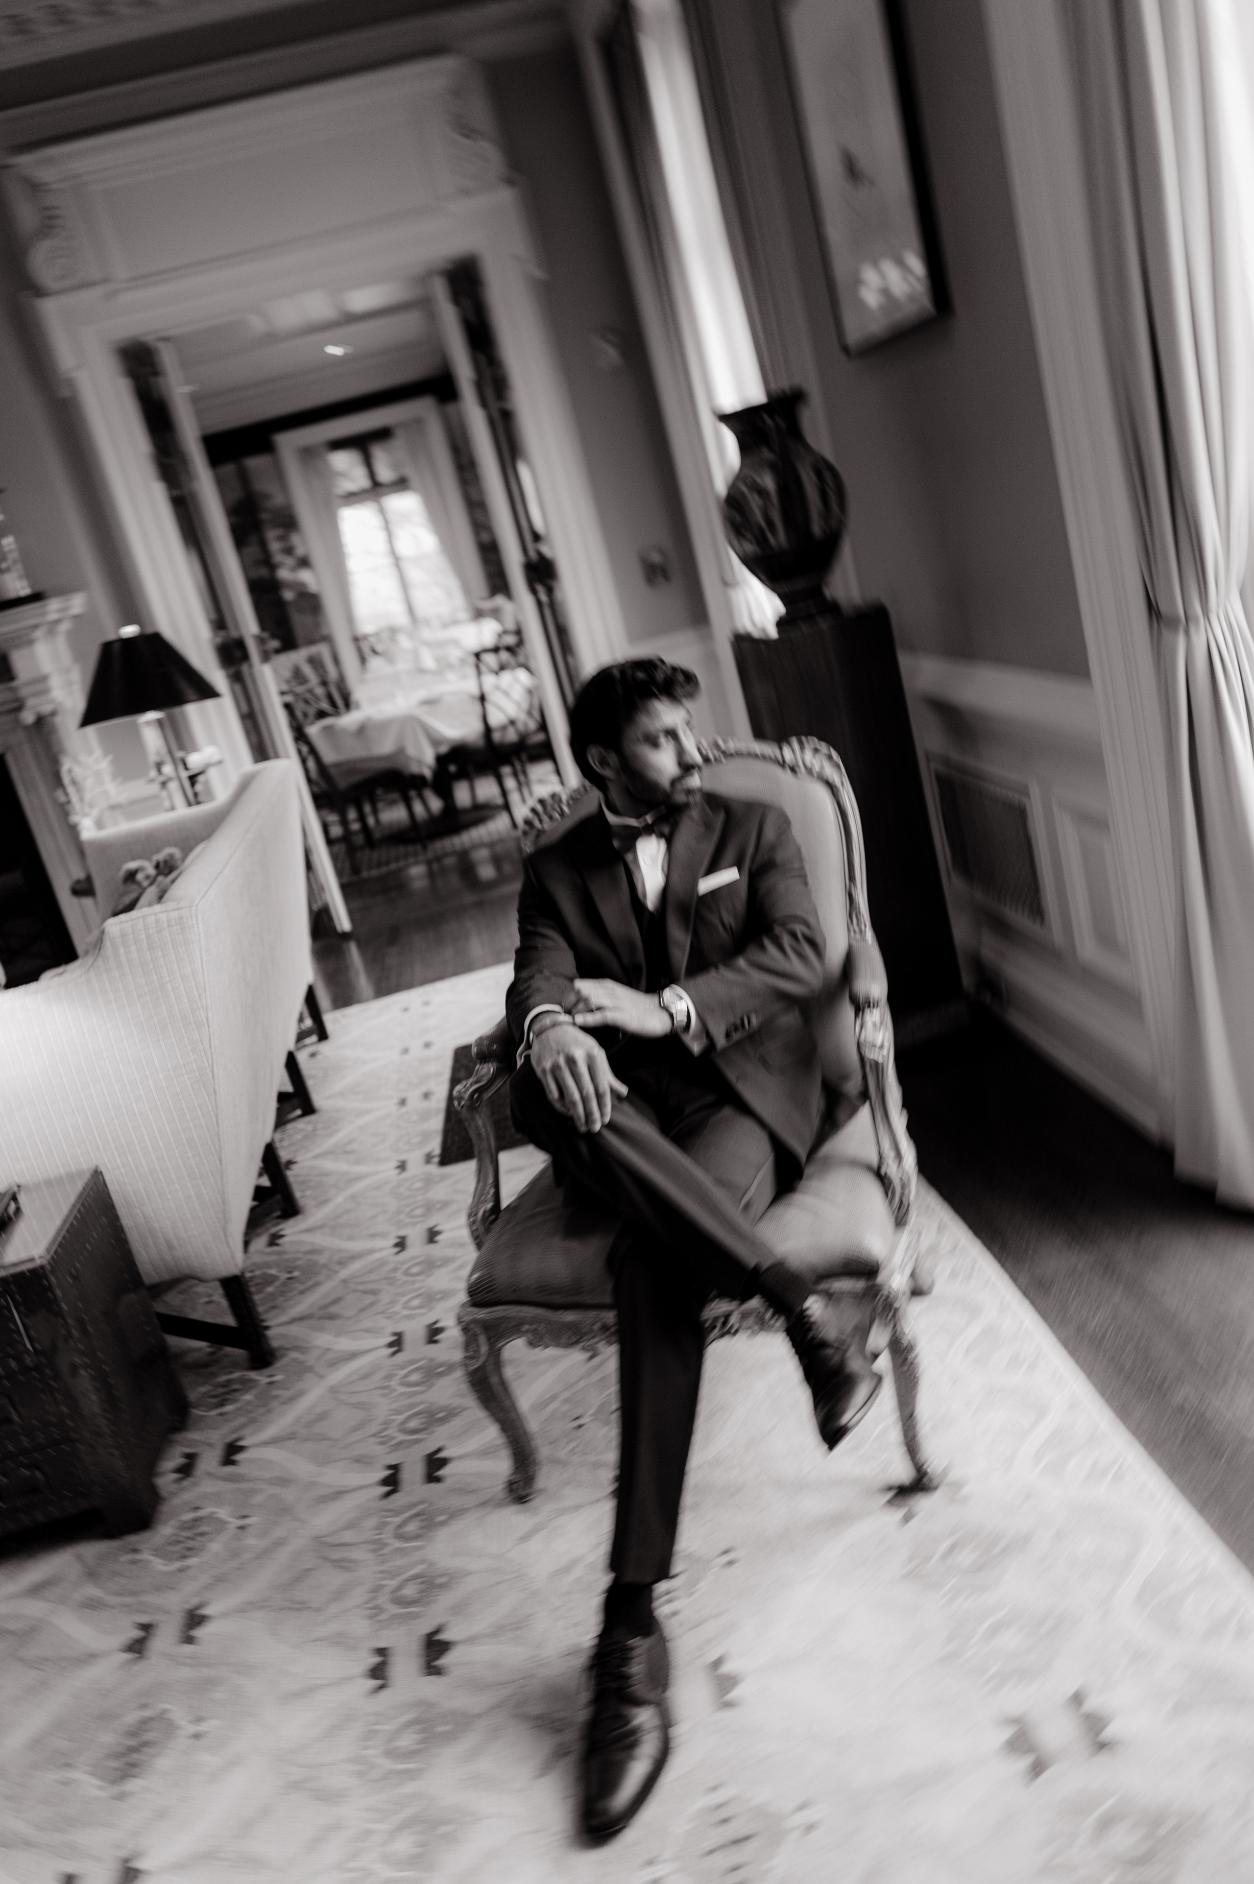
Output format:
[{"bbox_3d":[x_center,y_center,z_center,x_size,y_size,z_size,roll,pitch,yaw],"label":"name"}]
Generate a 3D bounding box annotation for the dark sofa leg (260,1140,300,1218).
[{"bbox_3d":[-0.850,0.581,3.577,0.045,0.195,0.043,-16,15,-4],"label":"dark sofa leg"}]

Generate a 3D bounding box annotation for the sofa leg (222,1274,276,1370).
[{"bbox_3d":[-0.746,0.748,2.881,0.045,0.196,0.043,-16,15,-4],"label":"sofa leg"}]

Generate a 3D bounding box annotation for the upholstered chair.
[{"bbox_3d":[0.099,0.243,2.334,0.700,1.020,0.710,-9,16,19],"label":"upholstered chair"}]

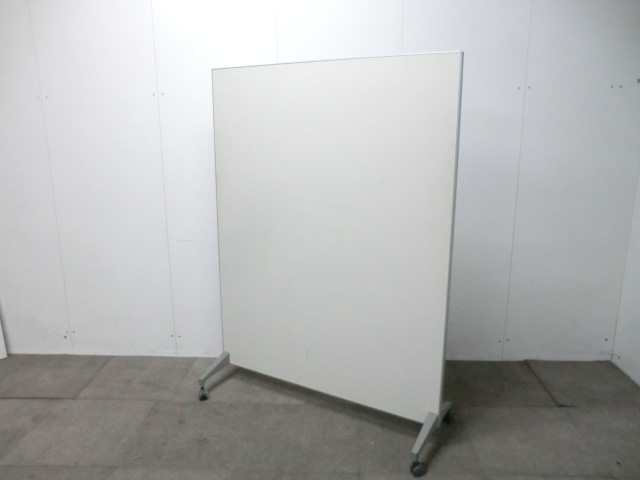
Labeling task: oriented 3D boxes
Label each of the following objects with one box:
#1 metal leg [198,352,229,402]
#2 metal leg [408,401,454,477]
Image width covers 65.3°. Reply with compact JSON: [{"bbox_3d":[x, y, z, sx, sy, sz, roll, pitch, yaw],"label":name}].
[{"bbox_3d":[-0.485,0.685,2.703,0.056,0.168,0.445,8,16,30],"label":"metal leg"},{"bbox_3d":[0.489,0.817,2.132,0.056,0.168,0.445,8,16,30],"label":"metal leg"}]

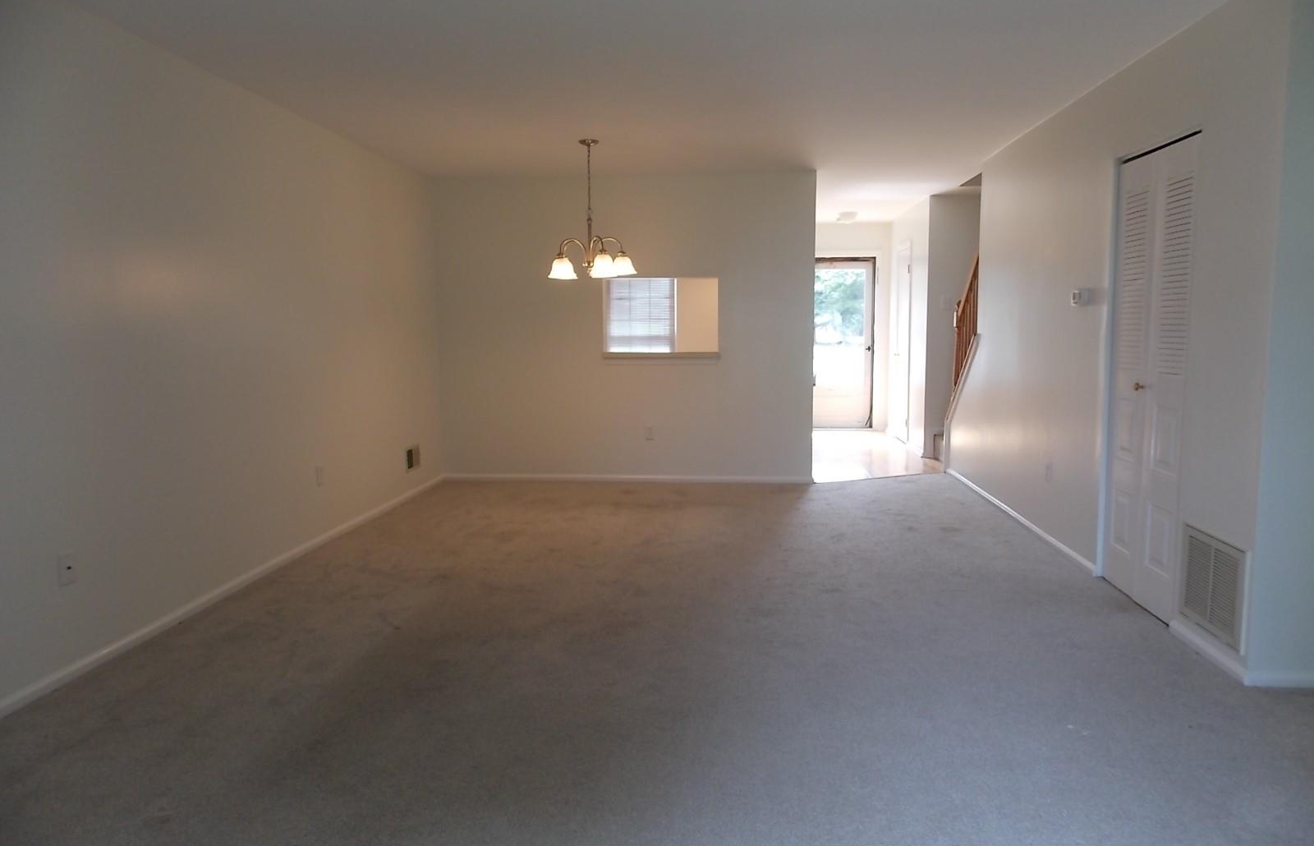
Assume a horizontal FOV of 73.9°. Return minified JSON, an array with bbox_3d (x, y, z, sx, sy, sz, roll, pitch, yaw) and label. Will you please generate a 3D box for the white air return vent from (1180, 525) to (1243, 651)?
[{"bbox_3d":[2.085,0.612,3.275,0.022,0.362,0.425,0,6,5],"label":"white air return vent"}]

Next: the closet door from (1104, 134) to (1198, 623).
[{"bbox_3d":[2.196,-0.180,3.877,0.037,1.990,0.735,0,6,5],"label":"closet door"}]

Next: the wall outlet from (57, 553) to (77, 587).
[{"bbox_3d":[-2.133,0.529,3.166,0.010,0.116,0.073,0,6,5],"label":"wall outlet"}]

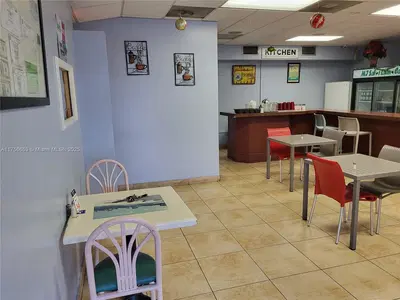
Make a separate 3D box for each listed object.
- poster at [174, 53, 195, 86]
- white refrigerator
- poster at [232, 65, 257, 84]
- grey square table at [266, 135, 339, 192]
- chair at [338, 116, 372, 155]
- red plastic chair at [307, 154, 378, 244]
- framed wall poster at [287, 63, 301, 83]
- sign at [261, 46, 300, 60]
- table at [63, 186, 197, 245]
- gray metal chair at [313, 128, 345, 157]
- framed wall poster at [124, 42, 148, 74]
[{"bbox_3d":[-0.245,-1.305,4.896,0.335,0.515,0.025,-4,12,-15],"label":"poster"},{"bbox_3d":[3.894,-0.911,8.029,0.720,1.740,0.830,-4,12,-15],"label":"white refrigerator"},{"bbox_3d":[1.202,-2.009,8.081,0.680,0.515,0.030,-4,12,-15],"label":"poster"},{"bbox_3d":[1.743,0.199,5.218,0.830,0.750,0.820,-4,12,-15],"label":"grey square table"},{"bbox_3d":[3.074,-0.133,5.989,0.470,1.040,0.470,-4,12,-15],"label":"chair"},{"bbox_3d":[1.598,0.515,3.372,0.530,0.850,0.470,-4,12,-15],"label":"red plastic chair"},{"bbox_3d":[2.671,-2.161,8.482,0.405,0.550,0.030,-4,12,-15],"label":"framed wall poster"},{"bbox_3d":[2.145,-2.545,7.906,1.060,0.270,0.030,-4,12,-15],"label":"sign"},{"bbox_3d":[-0.532,0.814,2.372,0.820,0.750,0.780,-4,12,-15],"label":"table"},{"bbox_3d":[2.157,0.119,5.313,0.540,0.850,0.470,-4,12,-15],"label":"gray metal chair"},{"bbox_3d":[-0.973,-1.419,4.661,0.340,0.510,0.025,-4,12,-15],"label":"framed wall poster"}]

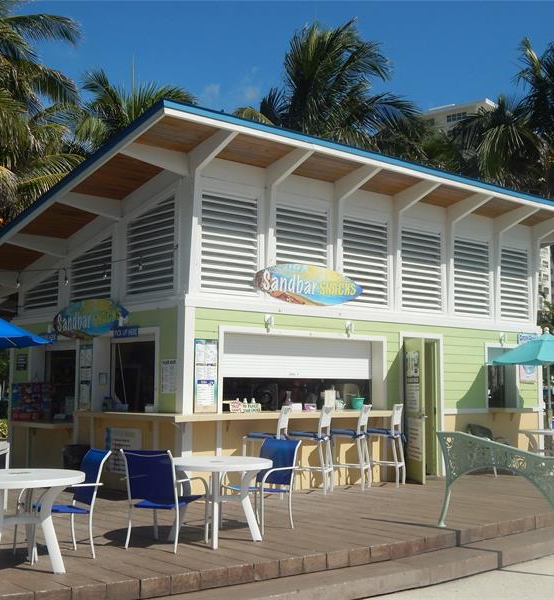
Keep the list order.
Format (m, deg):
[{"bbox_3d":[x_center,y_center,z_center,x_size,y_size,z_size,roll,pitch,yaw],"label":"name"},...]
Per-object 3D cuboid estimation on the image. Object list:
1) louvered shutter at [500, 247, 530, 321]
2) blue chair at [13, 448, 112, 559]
[{"bbox_3d":[4.318,-0.266,15.936,0.910,1.240,0.100,5,-8,-41],"label":"louvered shutter"},{"bbox_3d":[-1.785,1.710,7.374,0.685,0.861,0.560,4,-6,-31],"label":"blue chair"}]

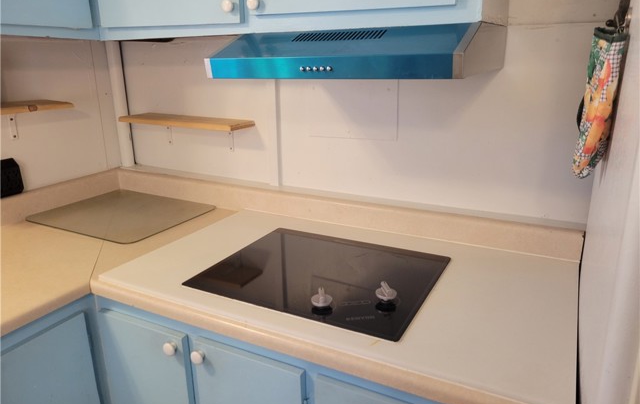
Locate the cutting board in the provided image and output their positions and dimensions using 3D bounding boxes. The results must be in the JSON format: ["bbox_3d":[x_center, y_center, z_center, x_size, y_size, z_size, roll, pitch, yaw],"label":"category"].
[{"bbox_3d":[-0.690,0.037,1.686,0.507,0.007,0.409,8,19,27],"label":"cutting board"}]

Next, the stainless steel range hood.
[{"bbox_3d":[0.110,-0.350,1.117,0.544,0.104,0.492,8,19,27],"label":"stainless steel range hood"}]

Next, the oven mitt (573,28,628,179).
[{"bbox_3d":[0.508,-0.177,0.879,0.058,0.262,0.160,8,19,27],"label":"oven mitt"}]

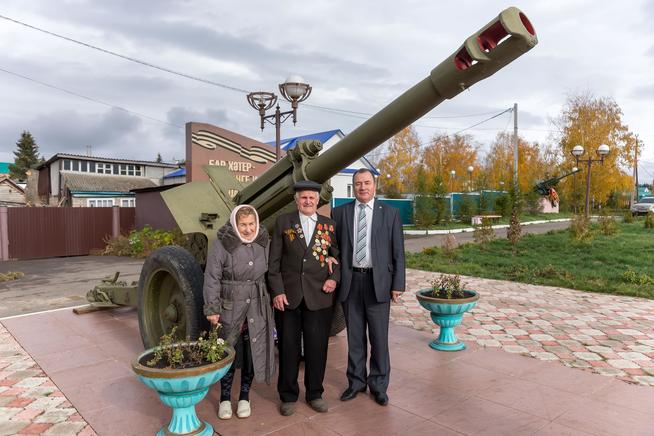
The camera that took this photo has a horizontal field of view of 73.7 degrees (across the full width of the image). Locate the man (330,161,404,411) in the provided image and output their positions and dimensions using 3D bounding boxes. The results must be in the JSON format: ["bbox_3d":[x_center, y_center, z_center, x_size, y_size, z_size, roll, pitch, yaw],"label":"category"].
[{"bbox_3d":[0.318,0.501,3.298,0.550,1.750,0.340,0,3,10],"label":"man"}]

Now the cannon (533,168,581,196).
[{"bbox_3d":[18.950,-2.890,36.000,3.900,2.100,1.700,1,3,28],"label":"cannon"}]

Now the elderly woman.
[{"bbox_3d":[-0.634,0.640,3.108,0.520,1.490,0.370,-1,3,-18],"label":"elderly woman"}]

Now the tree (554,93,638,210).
[{"bbox_3d":[28.222,-6.963,46.000,8.200,12.541,8.200,2,3,30],"label":"tree"}]

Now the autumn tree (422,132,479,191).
[{"bbox_3d":[14.163,-5.390,50.000,6.300,8.821,6.300,1,3,18],"label":"autumn tree"}]

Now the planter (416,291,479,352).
[{"bbox_3d":[1.244,1.056,4.470,0.620,0.530,0.620,0,3,0],"label":"planter"}]

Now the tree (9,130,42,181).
[{"bbox_3d":[-34.690,-5.734,50.000,4.200,8.591,4.200,-2,3,-30],"label":"tree"}]

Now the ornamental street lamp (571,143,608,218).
[{"bbox_3d":[12.319,-1.528,20.500,1.750,3.851,0.620,-1,3,-15],"label":"ornamental street lamp"}]

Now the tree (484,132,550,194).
[{"bbox_3d":[21.846,-5.390,50.000,7.400,8.821,7.400,1,3,23],"label":"tree"}]

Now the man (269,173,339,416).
[{"bbox_3d":[-0.166,0.552,3.172,0.540,1.660,0.340,0,3,-3],"label":"man"}]

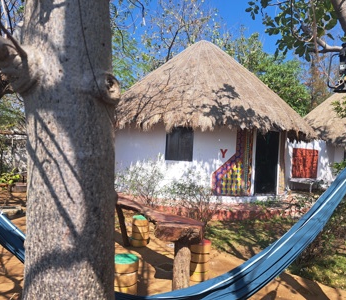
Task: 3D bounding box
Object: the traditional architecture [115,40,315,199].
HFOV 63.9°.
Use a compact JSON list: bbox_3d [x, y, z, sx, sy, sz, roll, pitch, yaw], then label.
[{"bbox_3d":[0.900,-1.430,10.200,7.800,5.350,7.800,2,1,-26],"label":"traditional architecture"}]

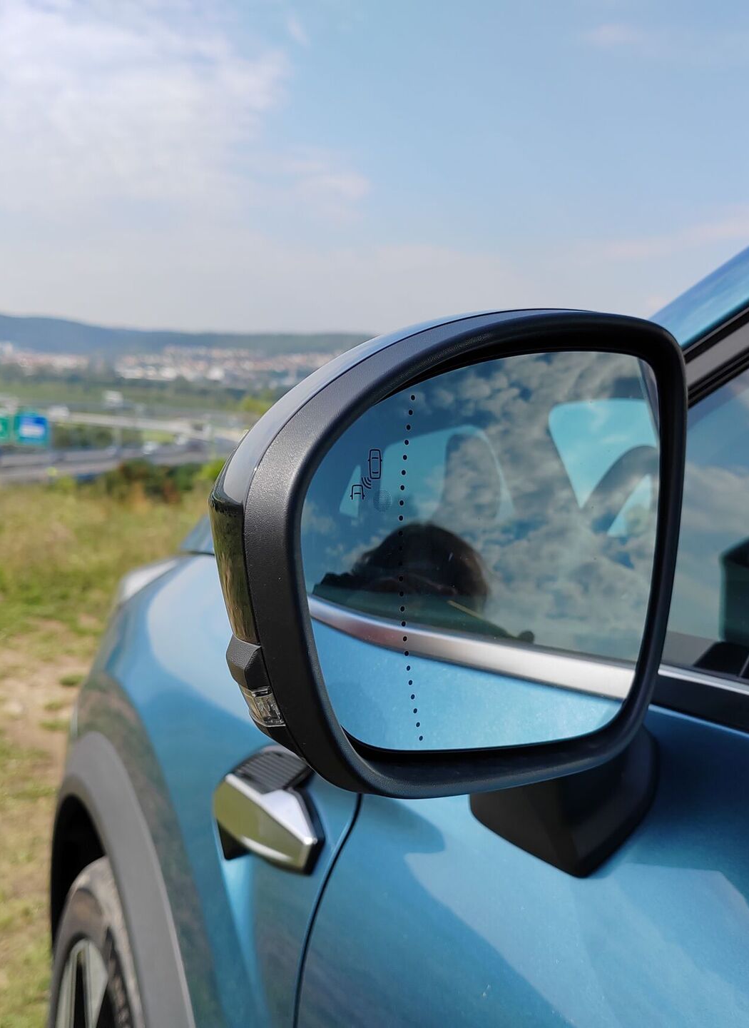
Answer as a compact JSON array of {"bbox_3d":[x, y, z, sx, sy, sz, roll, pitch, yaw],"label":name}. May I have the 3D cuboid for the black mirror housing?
[{"bbox_3d":[0.019,0.005,0.461,0.230,0.180,0.108,-6,12,-36],"label":"black mirror housing"}]

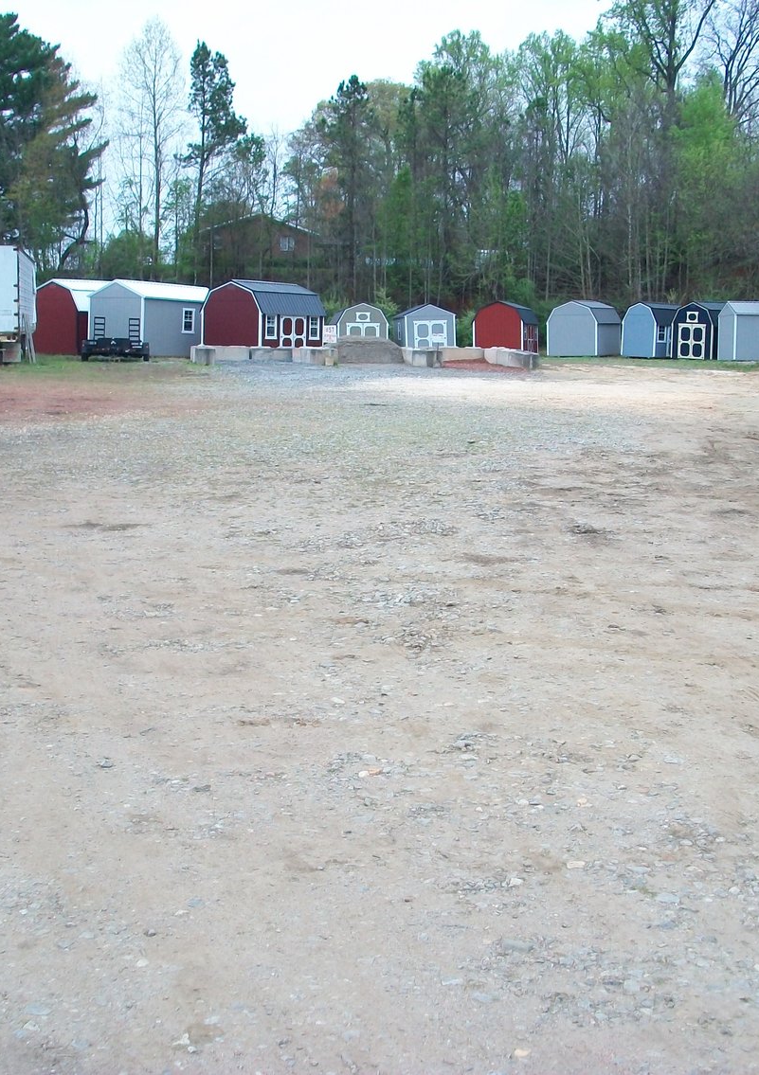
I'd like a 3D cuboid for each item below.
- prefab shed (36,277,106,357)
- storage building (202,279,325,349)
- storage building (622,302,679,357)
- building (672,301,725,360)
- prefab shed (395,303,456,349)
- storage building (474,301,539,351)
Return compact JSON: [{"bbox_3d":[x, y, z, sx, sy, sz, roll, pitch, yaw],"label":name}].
[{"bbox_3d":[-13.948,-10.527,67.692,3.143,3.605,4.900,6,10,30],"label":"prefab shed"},{"bbox_3d":[-5.520,-10.441,67.682,3.671,3.662,5.069,6,10,32],"label":"storage building"},{"bbox_3d":[16.824,-12.436,84.575,2.461,3.309,4.388,9,12,44],"label":"storage building"},{"bbox_3d":[18.695,-11.713,79.855,2.536,3.316,4.396,8,11,38],"label":"building"},{"bbox_3d":[2.639,-12.390,83.558,3.012,2.965,3.704,0,9,-9],"label":"prefab shed"},{"bbox_3d":[7.636,-12.518,84.823,3.067,3.296,3.848,4,9,20],"label":"storage building"}]

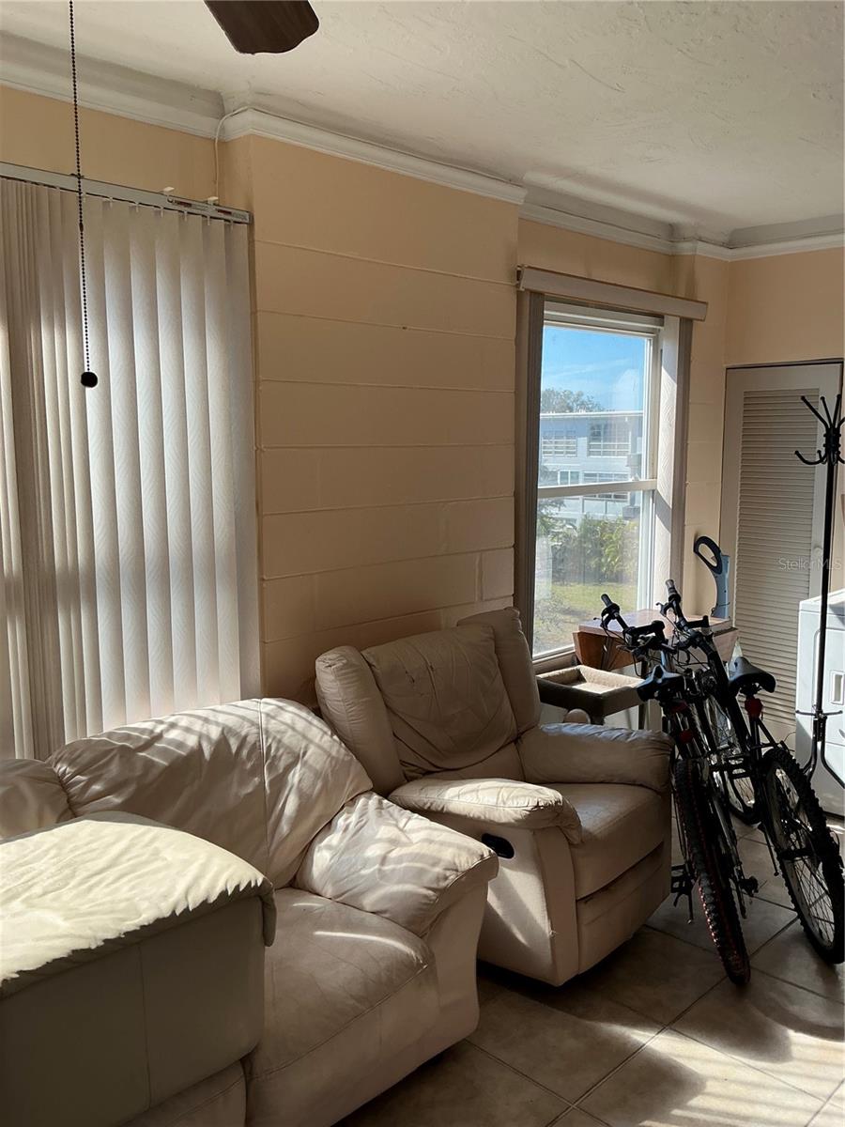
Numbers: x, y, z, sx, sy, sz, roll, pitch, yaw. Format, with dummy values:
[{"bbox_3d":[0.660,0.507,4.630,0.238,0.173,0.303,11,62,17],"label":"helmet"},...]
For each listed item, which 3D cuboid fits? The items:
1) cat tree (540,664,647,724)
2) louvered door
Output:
[{"bbox_3d":[0.716,0.818,3.948,0.420,0.670,0.420,-8,11,-43],"label":"cat tree"},{"bbox_3d":[1.777,0.029,4.629,0.050,2.020,0.600,-8,11,-43],"label":"louvered door"}]

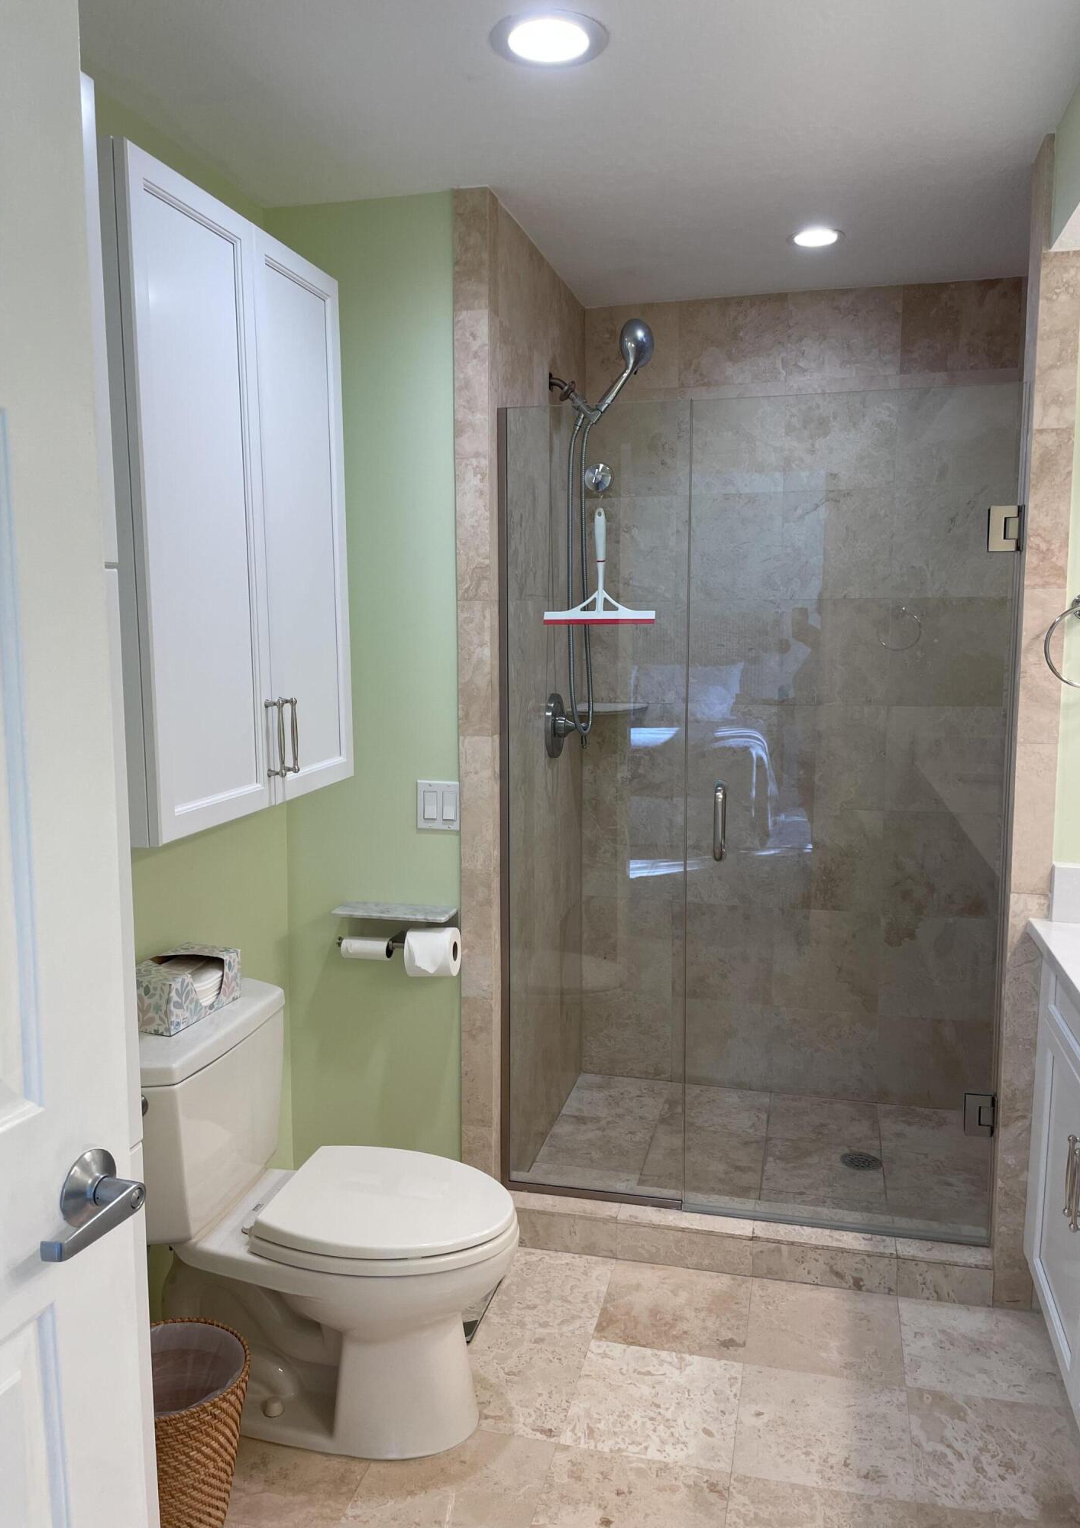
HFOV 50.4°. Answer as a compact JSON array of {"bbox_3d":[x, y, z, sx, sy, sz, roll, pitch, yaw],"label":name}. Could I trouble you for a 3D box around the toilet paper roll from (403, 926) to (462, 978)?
[{"bbox_3d":[-0.241,0.427,2.604,0.104,0.104,0.104,1,7,12],"label":"toilet paper roll"}]

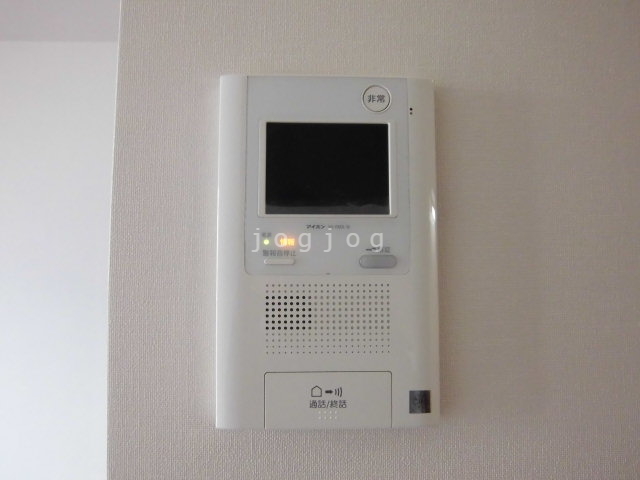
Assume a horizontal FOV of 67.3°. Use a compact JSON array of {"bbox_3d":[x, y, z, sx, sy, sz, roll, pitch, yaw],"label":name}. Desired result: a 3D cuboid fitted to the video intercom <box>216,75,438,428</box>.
[{"bbox_3d":[0.005,0.006,0.310,0.134,0.215,0.030,0,-4,-2],"label":"video intercom"}]

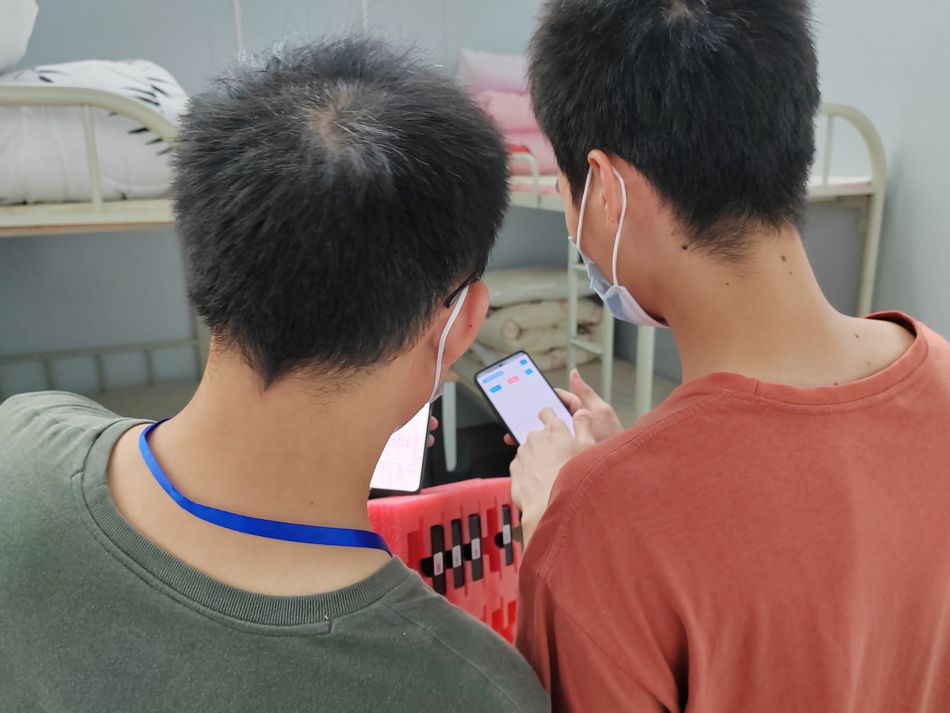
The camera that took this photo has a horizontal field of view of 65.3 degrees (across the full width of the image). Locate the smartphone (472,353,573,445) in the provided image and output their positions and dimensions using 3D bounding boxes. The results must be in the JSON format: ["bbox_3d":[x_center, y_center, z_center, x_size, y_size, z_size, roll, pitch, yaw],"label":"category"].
[{"bbox_3d":[0.068,0.066,0.871,0.075,0.009,0.162,-26,59,-15],"label":"smartphone"}]

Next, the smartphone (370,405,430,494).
[{"bbox_3d":[-0.088,0.078,0.821,0.075,0.009,0.162,5,54,0],"label":"smartphone"}]

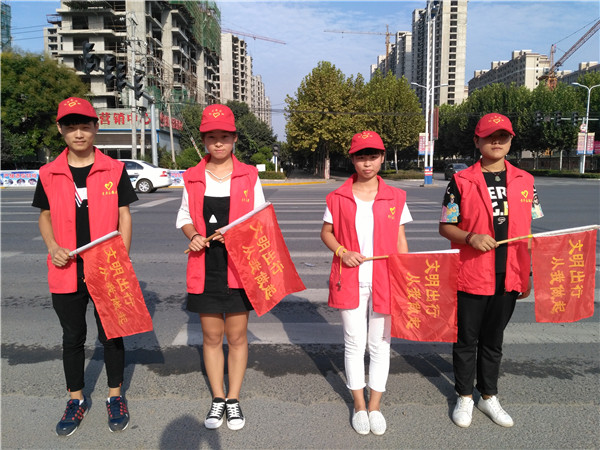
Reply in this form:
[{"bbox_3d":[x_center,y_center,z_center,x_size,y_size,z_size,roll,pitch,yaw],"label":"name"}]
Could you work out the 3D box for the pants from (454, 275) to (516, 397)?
[{"bbox_3d":[1.000,0.574,2.661,0.340,0.780,0.240,0,8,2],"label":"pants"}]

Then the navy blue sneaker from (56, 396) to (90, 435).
[{"bbox_3d":[-1.222,1.013,2.623,0.110,0.115,0.285,0,8,0],"label":"navy blue sneaker"}]

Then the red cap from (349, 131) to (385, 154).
[{"bbox_3d":[0.344,-0.425,2.511,0.175,0.128,0.250,2,8,15],"label":"red cap"}]

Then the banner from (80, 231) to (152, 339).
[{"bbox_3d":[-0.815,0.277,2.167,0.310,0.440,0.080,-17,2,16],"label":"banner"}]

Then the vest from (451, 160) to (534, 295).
[{"bbox_3d":[1.033,0.013,2.622,0.371,0.715,0.280,1,7,9],"label":"vest"}]

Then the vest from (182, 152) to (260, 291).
[{"bbox_3d":[-0.422,-0.008,2.621,0.389,0.735,0.250,0,7,-6],"label":"vest"}]

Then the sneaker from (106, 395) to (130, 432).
[{"bbox_3d":[-0.997,1.009,2.652,0.110,0.115,0.285,-2,8,-18],"label":"sneaker"}]

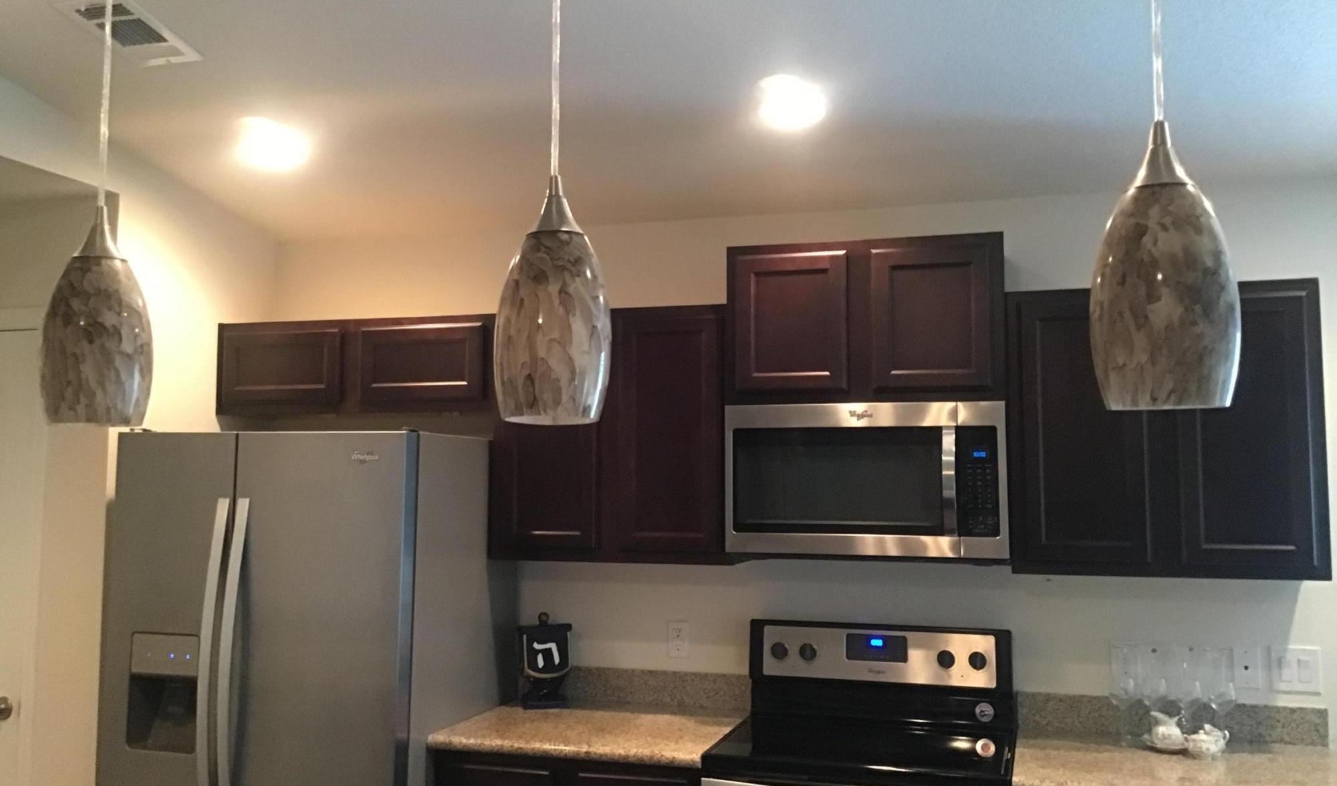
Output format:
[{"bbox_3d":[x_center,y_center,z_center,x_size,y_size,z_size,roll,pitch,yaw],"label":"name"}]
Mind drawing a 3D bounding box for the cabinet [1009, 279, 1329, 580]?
[{"bbox_3d":[1.324,0.107,3.255,0.766,0.756,0.328,-1,-4,17],"label":"cabinet"}]

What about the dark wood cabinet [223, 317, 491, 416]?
[{"bbox_3d":[-0.982,-0.077,3.983,1.000,0.303,0.328,-1,-4,17],"label":"dark wood cabinet"}]

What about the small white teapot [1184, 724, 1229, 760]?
[{"bbox_3d":[1.386,0.896,3.089,0.107,0.081,0.078,0,-4,0],"label":"small white teapot"}]

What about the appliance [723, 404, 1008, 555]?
[{"bbox_3d":[0.583,0.253,3.432,0.759,0.421,0.408,-1,-4,17],"label":"appliance"}]

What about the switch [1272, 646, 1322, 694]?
[{"bbox_3d":[1.707,0.754,3.252,0.123,0.123,0.016,-1,-4,17],"label":"switch"}]

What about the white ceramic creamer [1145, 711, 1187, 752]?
[{"bbox_3d":[1.318,0.890,3.175,0.097,0.099,0.080,-1,-4,18],"label":"white ceramic creamer"}]

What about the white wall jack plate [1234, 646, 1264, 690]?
[{"bbox_3d":[1.581,0.750,3.268,0.071,0.115,0.008,-1,-6,16],"label":"white wall jack plate"}]

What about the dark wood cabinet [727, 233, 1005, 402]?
[{"bbox_3d":[0.582,-0.185,3.470,0.768,0.466,0.326,-1,-4,18],"label":"dark wood cabinet"}]

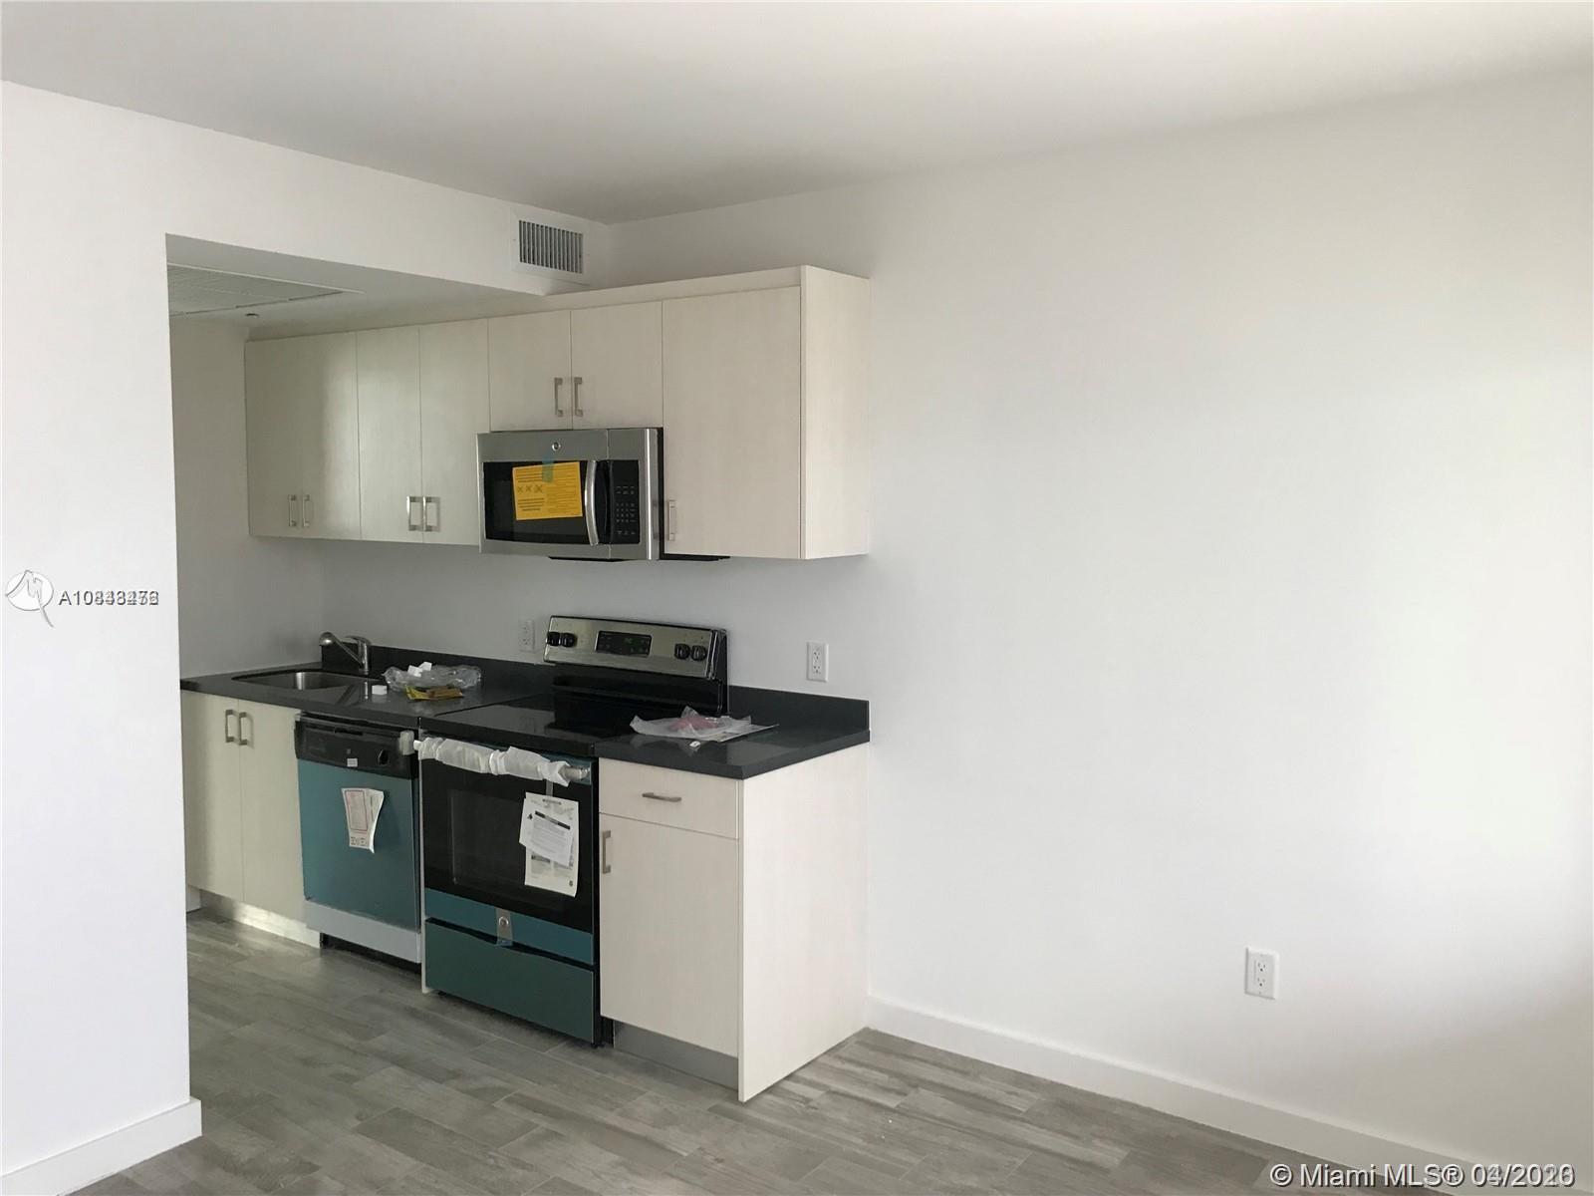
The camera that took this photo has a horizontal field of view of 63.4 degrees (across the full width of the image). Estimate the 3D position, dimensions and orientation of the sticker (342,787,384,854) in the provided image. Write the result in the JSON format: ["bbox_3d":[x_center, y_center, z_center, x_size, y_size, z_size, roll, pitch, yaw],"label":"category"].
[{"bbox_3d":[-1.467,0.750,4.330,0.195,0.202,0.030,3,6,35],"label":"sticker"}]

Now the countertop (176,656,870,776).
[{"bbox_3d":[-1.075,0.331,4.425,2.725,0.132,0.625,3,6,35],"label":"countertop"}]

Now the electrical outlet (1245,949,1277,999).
[{"bbox_3d":[1.172,0.950,3.256,0.073,0.117,0.011,3,6,35],"label":"electrical outlet"}]

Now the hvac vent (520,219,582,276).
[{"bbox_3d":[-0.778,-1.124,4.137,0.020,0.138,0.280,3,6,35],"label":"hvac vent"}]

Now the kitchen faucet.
[{"bbox_3d":[-1.770,0.220,5.059,0.054,0.176,0.212,3,6,35],"label":"kitchen faucet"}]

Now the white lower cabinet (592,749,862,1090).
[{"bbox_3d":[-0.175,0.888,3.835,0.523,0.880,0.620,3,6,35],"label":"white lower cabinet"}]

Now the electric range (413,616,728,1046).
[{"bbox_3d":[-0.730,0.701,4.174,0.763,1.195,0.665,3,6,35],"label":"electric range"}]

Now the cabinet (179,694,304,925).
[{"bbox_3d":[-1.877,0.764,5.035,0.745,0.835,0.620,3,6,35],"label":"cabinet"}]

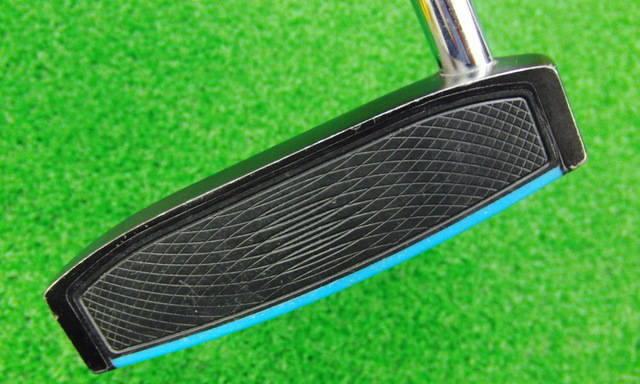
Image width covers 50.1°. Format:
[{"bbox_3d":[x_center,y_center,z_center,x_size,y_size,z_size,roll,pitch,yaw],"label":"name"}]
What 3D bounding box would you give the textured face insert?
[{"bbox_3d":[-0.002,0.007,0.129,0.090,0.005,0.021,-24,106,5],"label":"textured face insert"}]

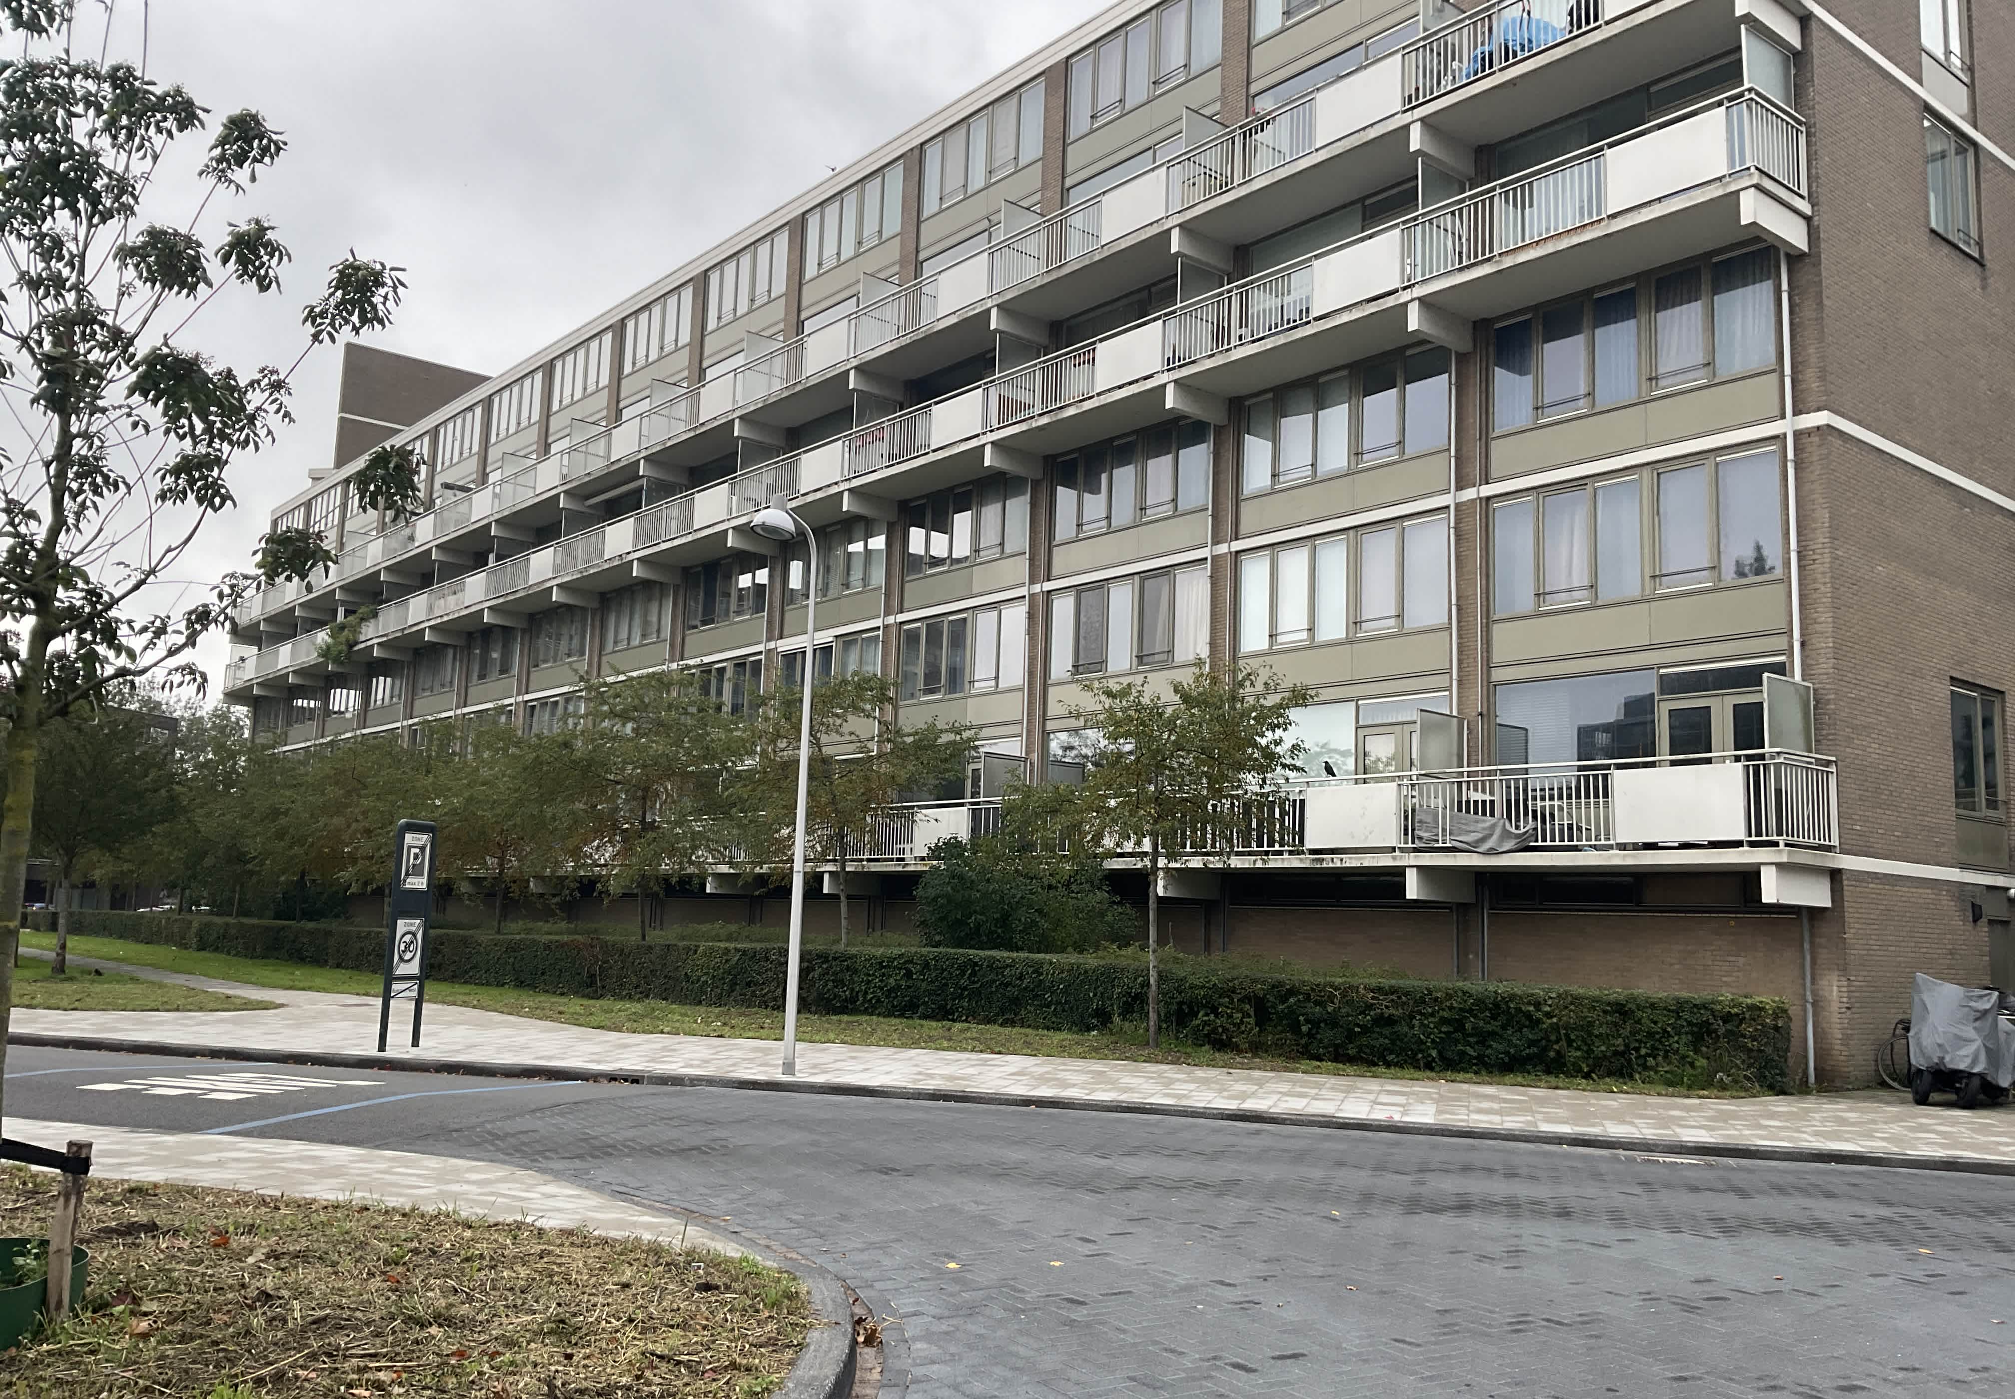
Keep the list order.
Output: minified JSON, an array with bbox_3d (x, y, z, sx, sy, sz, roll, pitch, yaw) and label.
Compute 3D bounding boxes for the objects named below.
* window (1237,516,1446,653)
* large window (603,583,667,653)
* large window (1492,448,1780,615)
[{"bbox_3d":[5.322,-1.770,27.053,0.150,1.700,4.260,9,-10,-38],"label":"window"},{"bbox_3d":[-10.585,-2.403,48.115,0.150,1.760,4.300,8,-10,-38],"label":"large window"},{"bbox_3d":[8.487,-2.204,23.103,0.150,1.700,4.260,9,-10,-38],"label":"large window"}]

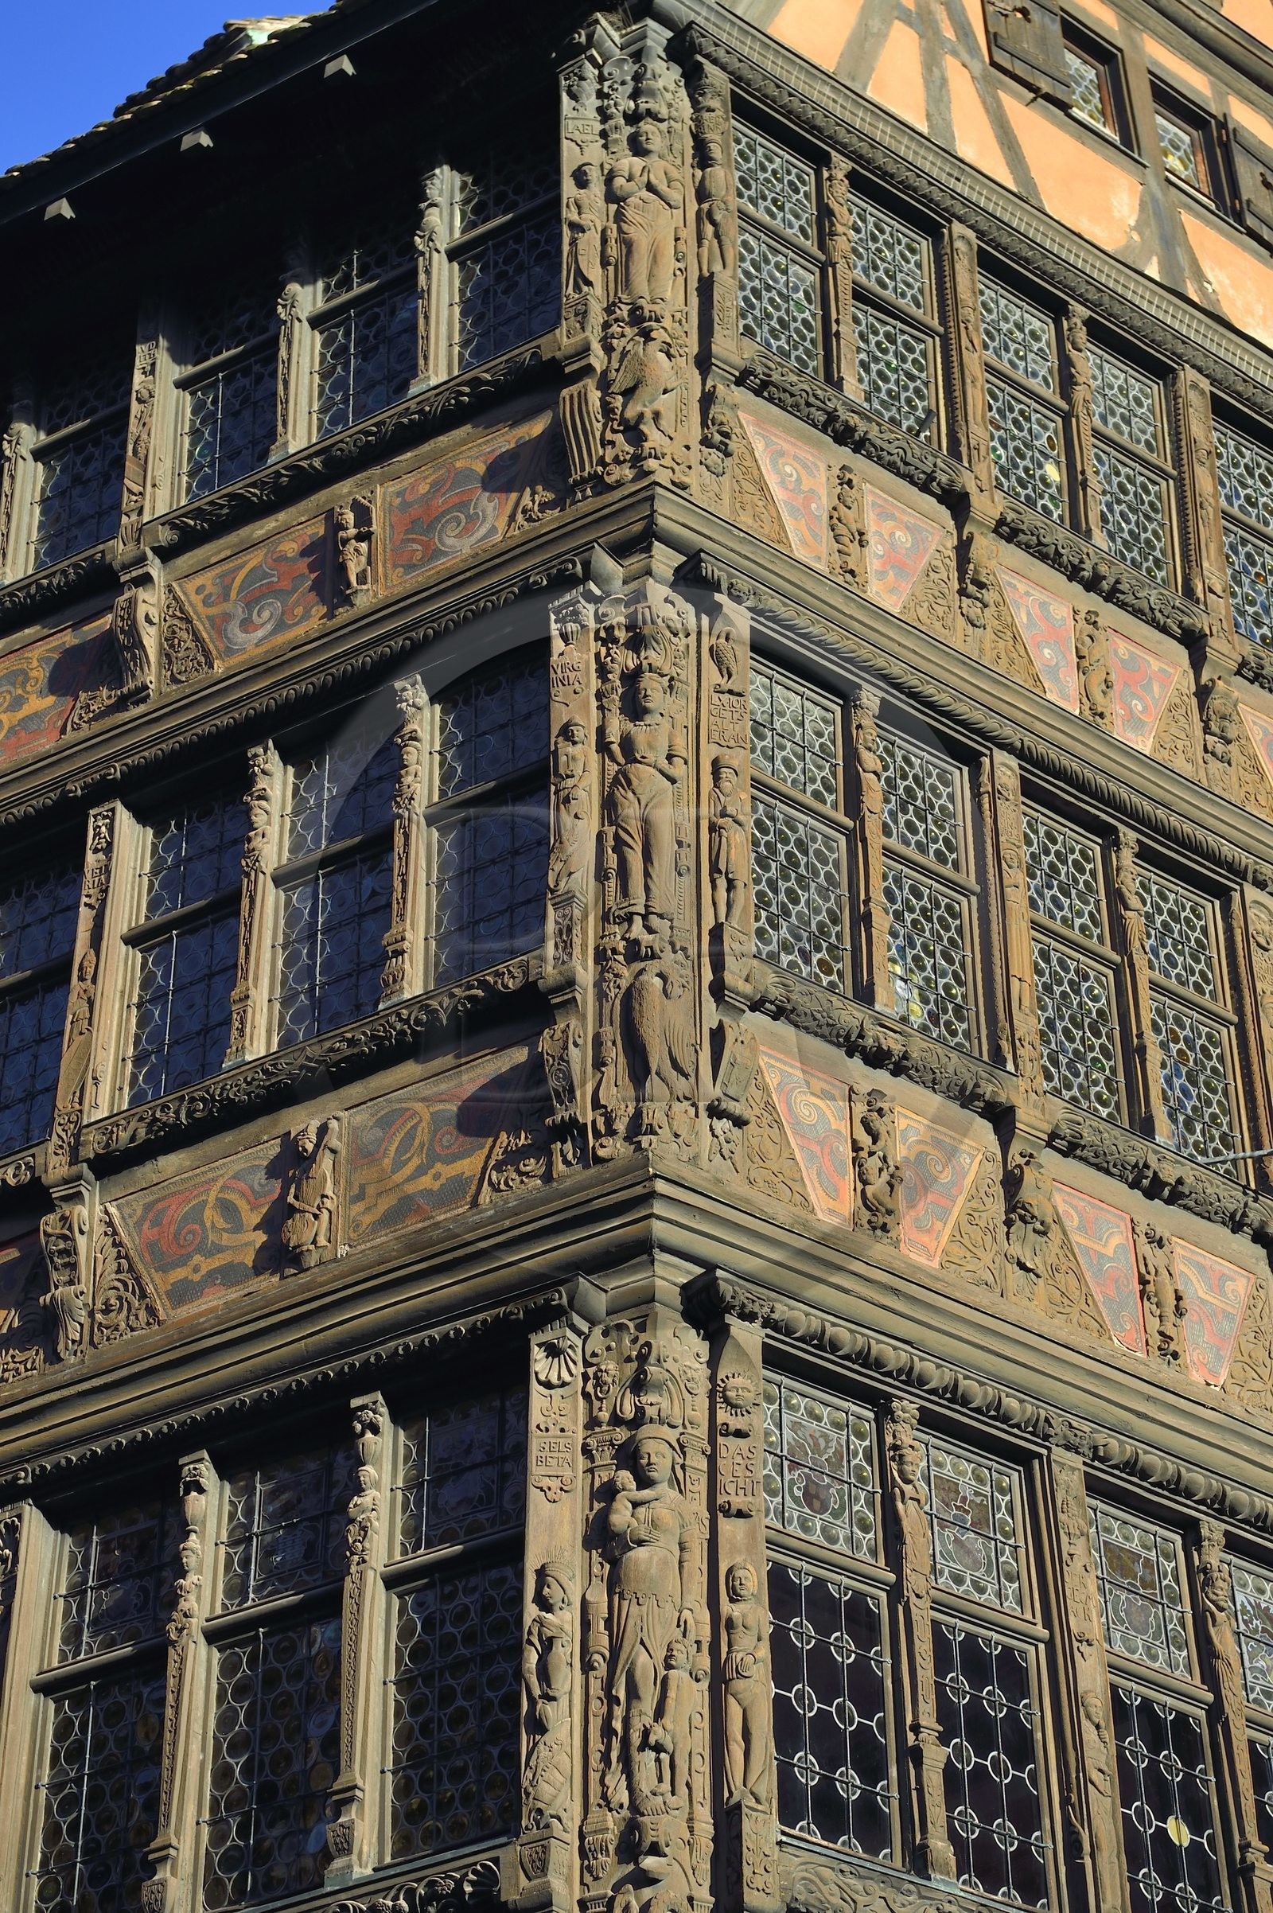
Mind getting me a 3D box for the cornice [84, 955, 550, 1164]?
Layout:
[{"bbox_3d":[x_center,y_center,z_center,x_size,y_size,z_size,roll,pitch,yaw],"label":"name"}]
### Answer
[{"bbox_3d":[-1.116,0.374,12.863,1.950,0.150,0.150,-21,-41,25],"label":"cornice"}]

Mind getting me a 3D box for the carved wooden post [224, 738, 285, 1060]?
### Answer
[{"bbox_3d":[-1.369,-0.176,13.529,0.130,1.430,0.140,-21,-41,25],"label":"carved wooden post"}]

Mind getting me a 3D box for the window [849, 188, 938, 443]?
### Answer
[{"bbox_3d":[1.090,-2.732,16.037,0.559,1.439,0.080,25,-44,-30],"label":"window"}]

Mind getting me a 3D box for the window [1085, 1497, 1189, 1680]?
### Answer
[{"bbox_3d":[1.739,2.224,13.081,0.560,0.560,0.080,25,-43,-31],"label":"window"}]

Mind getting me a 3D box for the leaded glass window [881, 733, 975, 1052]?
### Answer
[{"bbox_3d":[1.030,-0.269,13.666,0.500,1.320,0.080,25,-44,-30],"label":"leaded glass window"}]

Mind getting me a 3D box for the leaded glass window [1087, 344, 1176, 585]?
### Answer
[{"bbox_3d":[2.126,-2.109,16.176,0.554,1.361,0.080,25,-43,-31],"label":"leaded glass window"}]

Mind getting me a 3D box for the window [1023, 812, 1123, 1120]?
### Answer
[{"bbox_3d":[1.615,0.009,14.043,0.500,1.310,0.080,25,-44,-30],"label":"window"}]

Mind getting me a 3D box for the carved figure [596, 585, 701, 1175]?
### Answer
[{"bbox_3d":[0.028,-0.293,12.540,0.420,2.380,0.220,1,-36,-3],"label":"carved figure"}]

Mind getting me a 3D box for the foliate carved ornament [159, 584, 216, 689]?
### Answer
[{"bbox_3d":[-1.853,-1.373,15.330,0.359,0.613,0.070,-21,-41,25],"label":"foliate carved ornament"}]

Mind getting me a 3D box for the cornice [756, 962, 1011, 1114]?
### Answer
[{"bbox_3d":[0.897,0.330,13.342,1.277,0.176,0.175,25,-44,-30],"label":"cornice"}]

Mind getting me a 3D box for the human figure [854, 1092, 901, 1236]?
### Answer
[{"bbox_3d":[0.841,0.728,13.010,0.190,0.569,0.103,25,-44,-30],"label":"human figure"}]

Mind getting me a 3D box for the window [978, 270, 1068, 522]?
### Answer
[{"bbox_3d":[1.628,-2.391,15.852,0.500,1.260,0.080,25,-44,-30],"label":"window"}]

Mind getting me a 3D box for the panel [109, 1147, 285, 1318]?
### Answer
[{"bbox_3d":[-1.532,0.988,12.937,0.819,0.574,0.050,-21,-41,26],"label":"panel"}]

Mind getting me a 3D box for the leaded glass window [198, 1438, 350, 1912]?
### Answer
[{"bbox_3d":[-1.166,2.355,12.275,0.550,1.600,0.080,-21,-41,26],"label":"leaded glass window"}]

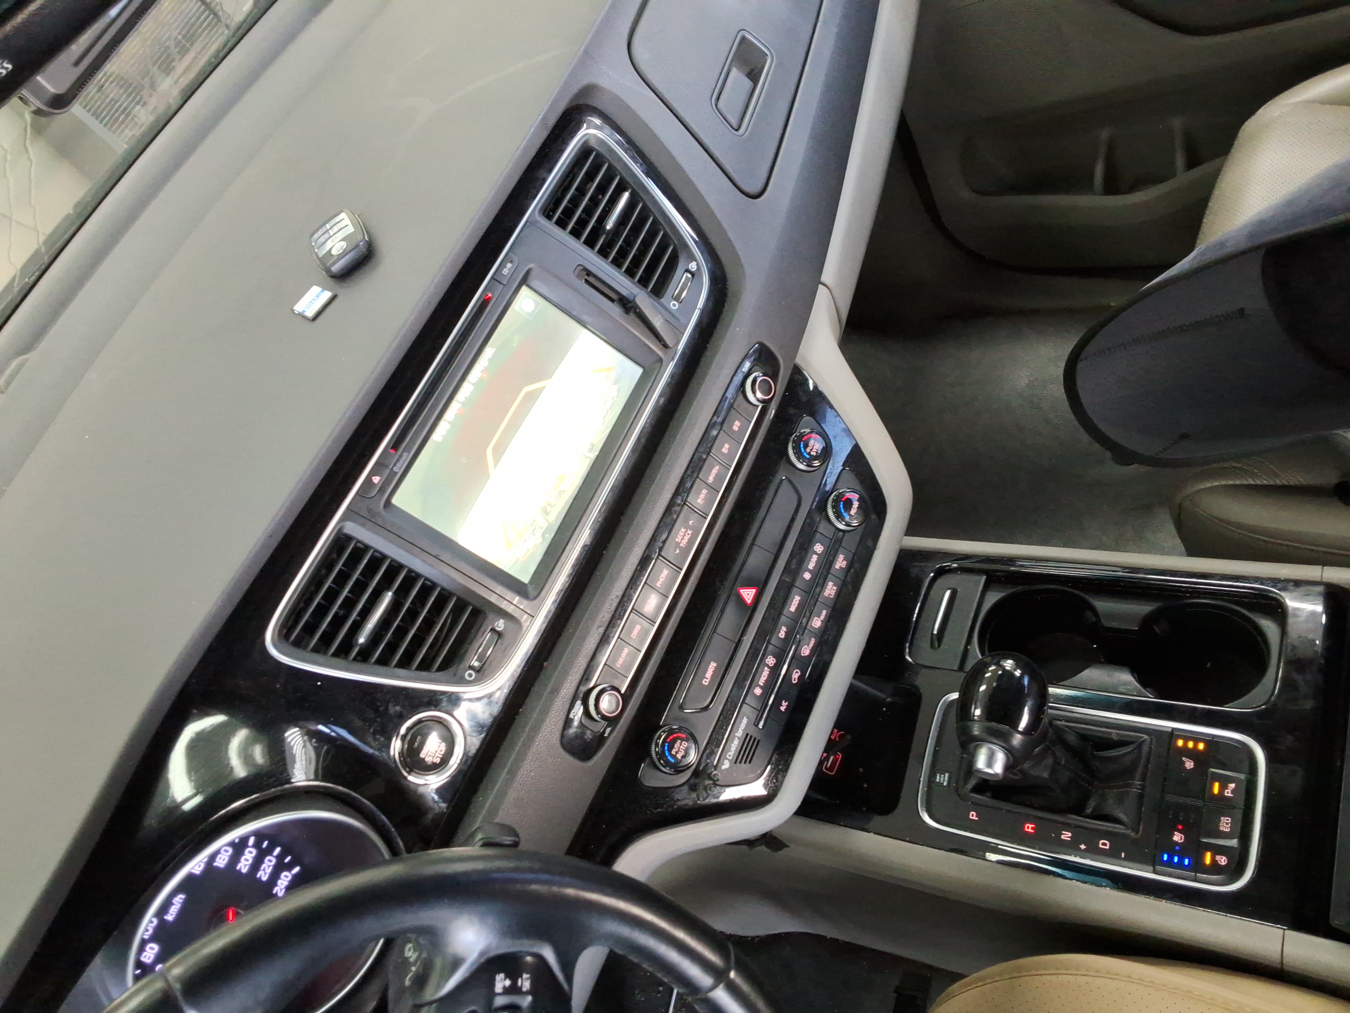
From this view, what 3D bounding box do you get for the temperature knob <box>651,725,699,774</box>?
[{"bbox_3d":[0.000,0.173,0.780,0.033,0.033,0.014,-64,11,-22],"label":"temperature knob"}]

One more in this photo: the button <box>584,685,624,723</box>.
[{"bbox_3d":[-0.046,0.132,0.731,0.025,0.025,0.016,-64,13,-22],"label":"button"}]

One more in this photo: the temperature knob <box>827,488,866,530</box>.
[{"bbox_3d":[0.138,0.002,0.875,0.032,0.032,0.014,-64,11,-22],"label":"temperature knob"}]

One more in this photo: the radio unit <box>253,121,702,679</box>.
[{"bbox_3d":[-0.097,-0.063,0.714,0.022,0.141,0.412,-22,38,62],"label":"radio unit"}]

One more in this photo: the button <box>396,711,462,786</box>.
[{"bbox_3d":[-0.144,0.143,0.646,0.012,0.043,0.043,-22,38,62],"label":"button"}]

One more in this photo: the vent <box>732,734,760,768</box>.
[{"bbox_3d":[0.053,0.179,0.803,0.026,0.015,0.004,-64,11,-22],"label":"vent"}]

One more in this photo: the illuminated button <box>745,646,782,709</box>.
[{"bbox_3d":[0.067,0.129,0.822,0.051,0.013,0.006,-64,11,-22],"label":"illuminated button"}]

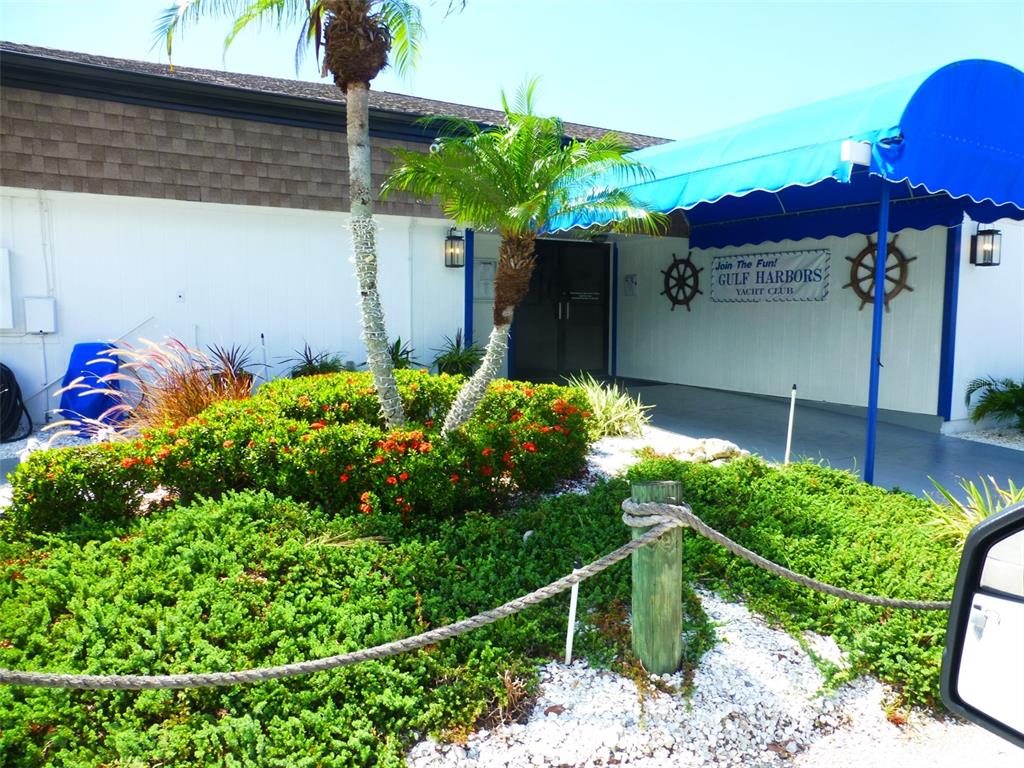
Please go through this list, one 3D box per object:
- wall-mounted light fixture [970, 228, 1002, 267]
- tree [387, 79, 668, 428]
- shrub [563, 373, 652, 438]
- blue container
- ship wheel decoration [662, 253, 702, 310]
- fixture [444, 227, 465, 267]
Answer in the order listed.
[{"bbox_3d":[4.787,-1.395,7.173,0.165,0.420,0.215,-3,7,-31],"label":"wall-mounted light fixture"},{"bbox_3d":[0.091,-0.911,5.650,2.150,2.950,2.100,0,6,0],"label":"tree"},{"bbox_3d":[0.921,0.203,6.850,0.830,0.630,0.800,0,6,0],"label":"shrub"},{"bbox_3d":[-3.580,0.028,6.014,0.490,0.737,0.450,-3,7,-31],"label":"blue container"},{"bbox_3d":[2.474,-1.502,10.468,0.070,0.865,0.870,-3,7,-31],"label":"ship wheel decoration"},{"bbox_3d":[-0.650,-1.509,7.963,0.165,0.430,0.215,-3,7,-31],"label":"fixture"}]

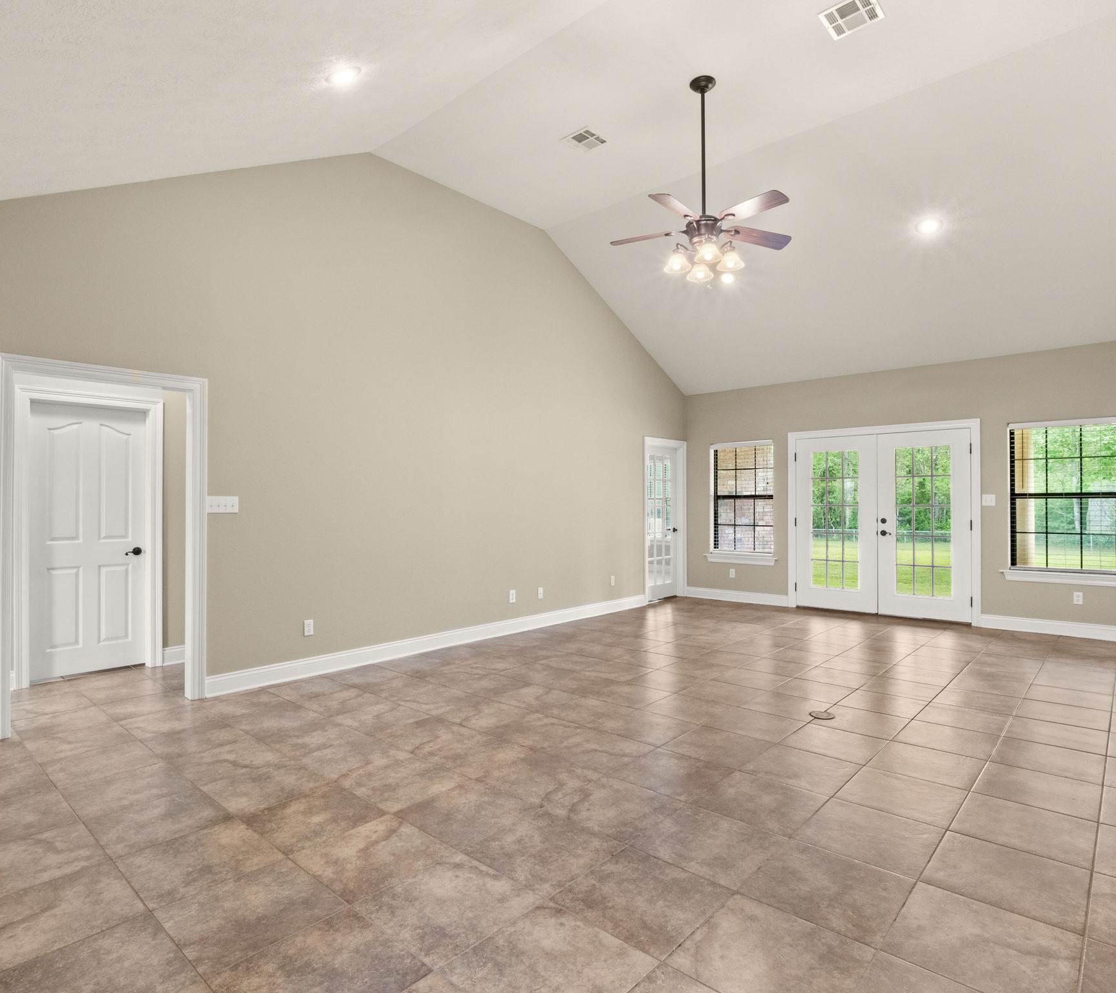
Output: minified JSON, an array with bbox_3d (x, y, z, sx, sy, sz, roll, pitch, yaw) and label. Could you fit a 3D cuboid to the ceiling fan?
[{"bbox_3d":[1.016,-2.191,4.258,1.310,1.407,1.310,-1,-1,40],"label":"ceiling fan"}]

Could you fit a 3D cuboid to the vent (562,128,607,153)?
[{"bbox_3d":[0.231,-2.875,4.958,0.300,0.030,0.300,-1,-1,40],"label":"vent"}]

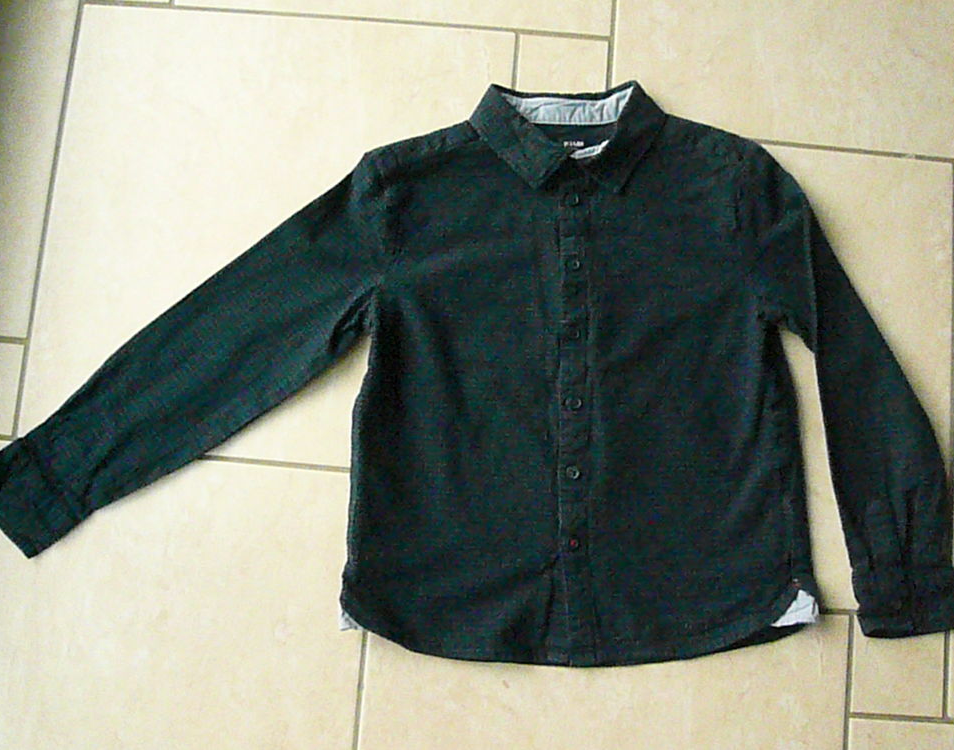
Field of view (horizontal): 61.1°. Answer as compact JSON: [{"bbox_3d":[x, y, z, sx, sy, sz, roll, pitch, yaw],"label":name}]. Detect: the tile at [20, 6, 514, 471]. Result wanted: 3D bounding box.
[{"bbox_3d":[-0.162,-0.115,0.648,0.361,0.010,0.361,5,83,1],"label":"tile"}]

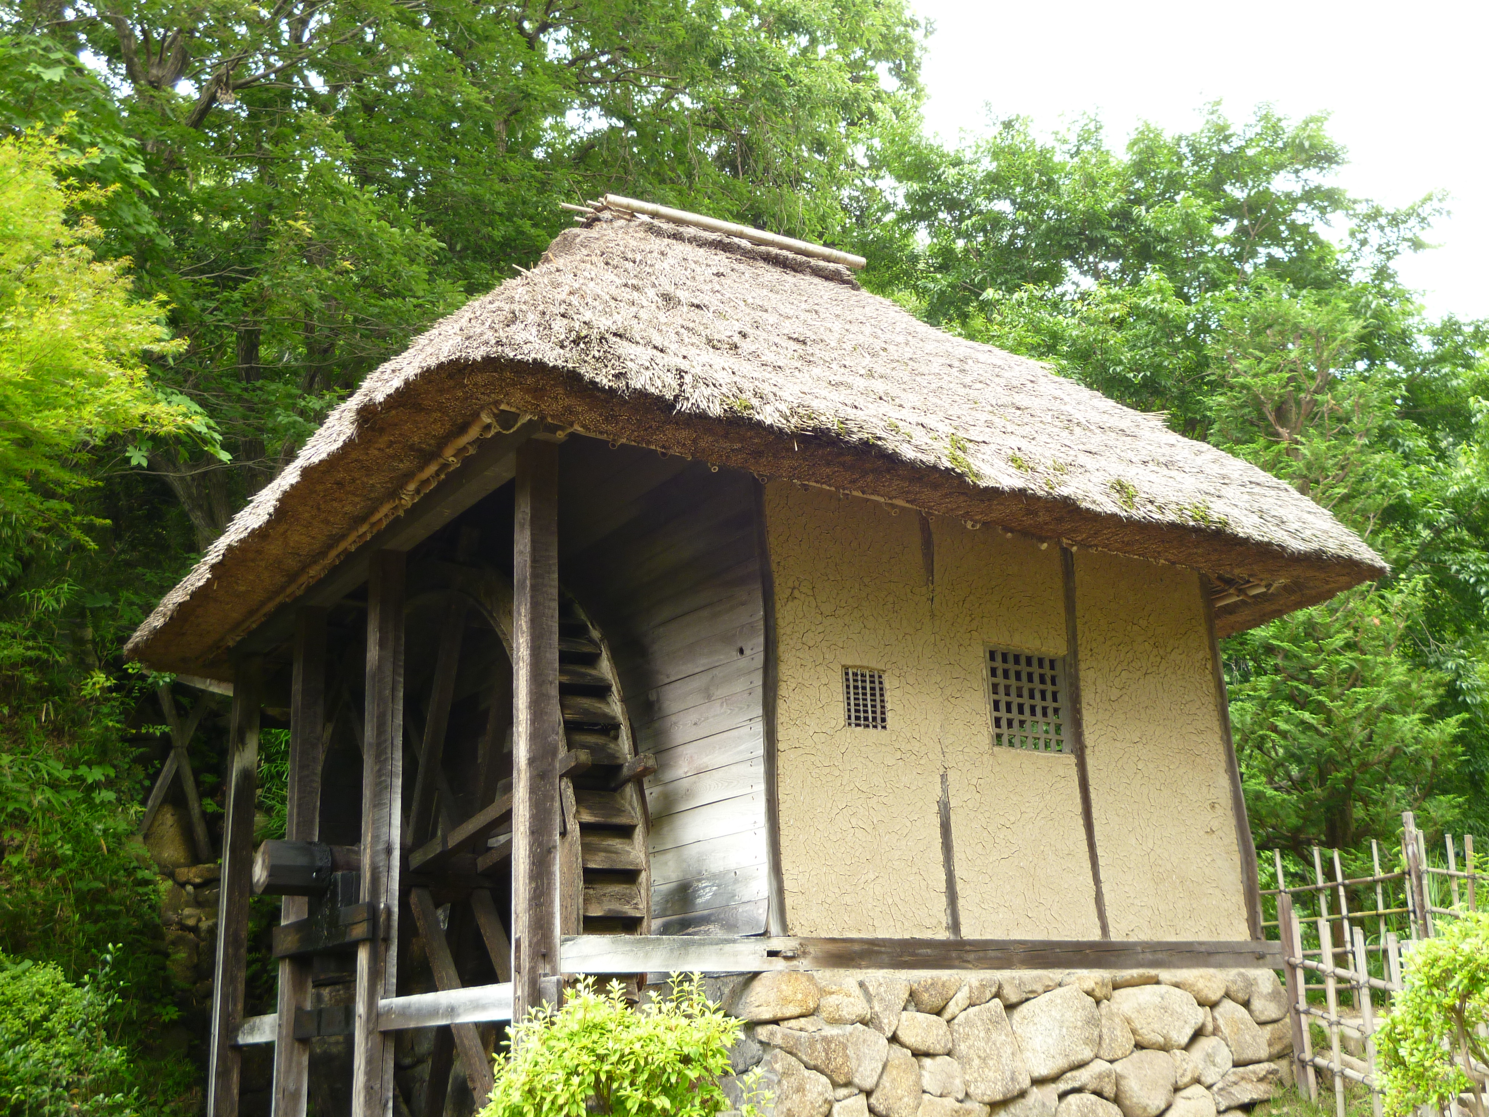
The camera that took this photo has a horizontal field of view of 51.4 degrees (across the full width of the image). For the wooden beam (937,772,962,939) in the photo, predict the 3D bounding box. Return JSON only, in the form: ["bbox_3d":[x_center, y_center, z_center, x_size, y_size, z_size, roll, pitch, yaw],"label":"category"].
[{"bbox_3d":[0.948,1.421,7.426,0.090,0.787,0.090,10,-22,-35],"label":"wooden beam"}]

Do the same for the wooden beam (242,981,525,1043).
[{"bbox_3d":[-1.793,2.170,7.299,0.090,0.135,3.412,10,-22,-35],"label":"wooden beam"}]

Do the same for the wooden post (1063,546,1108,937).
[{"bbox_3d":[1.762,0.927,8.232,0.113,2.148,0.105,10,-22,-35],"label":"wooden post"}]

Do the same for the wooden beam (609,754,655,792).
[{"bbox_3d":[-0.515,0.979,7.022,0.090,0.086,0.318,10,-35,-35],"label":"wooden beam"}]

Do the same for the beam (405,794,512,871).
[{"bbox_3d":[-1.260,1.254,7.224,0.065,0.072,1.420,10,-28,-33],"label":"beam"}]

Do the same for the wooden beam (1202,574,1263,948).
[{"bbox_3d":[2.544,1.026,8.213,0.105,1.980,0.105,10,-21,-33],"label":"wooden beam"}]

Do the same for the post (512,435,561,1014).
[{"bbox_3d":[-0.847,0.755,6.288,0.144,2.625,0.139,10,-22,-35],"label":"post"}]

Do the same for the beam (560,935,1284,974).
[{"bbox_3d":[1.107,1.892,7.376,4.650,0.141,0.142,10,-22,-35],"label":"beam"}]

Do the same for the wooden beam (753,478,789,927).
[{"bbox_3d":[0.071,0.605,6.597,0.100,1.990,0.100,10,-21,-33],"label":"wooden beam"}]

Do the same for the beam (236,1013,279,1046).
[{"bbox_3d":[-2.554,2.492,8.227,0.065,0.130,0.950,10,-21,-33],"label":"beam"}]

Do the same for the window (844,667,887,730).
[{"bbox_3d":[0.561,0.673,7.386,0.263,0.289,0.060,10,-22,-35],"label":"window"}]

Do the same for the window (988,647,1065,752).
[{"bbox_3d":[1.364,0.685,7.454,0.520,0.495,0.060,10,-21,-33],"label":"window"}]

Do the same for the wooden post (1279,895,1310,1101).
[{"bbox_3d":[2.767,2.191,7.795,0.065,1.000,0.065,14,-24,-31],"label":"wooden post"}]

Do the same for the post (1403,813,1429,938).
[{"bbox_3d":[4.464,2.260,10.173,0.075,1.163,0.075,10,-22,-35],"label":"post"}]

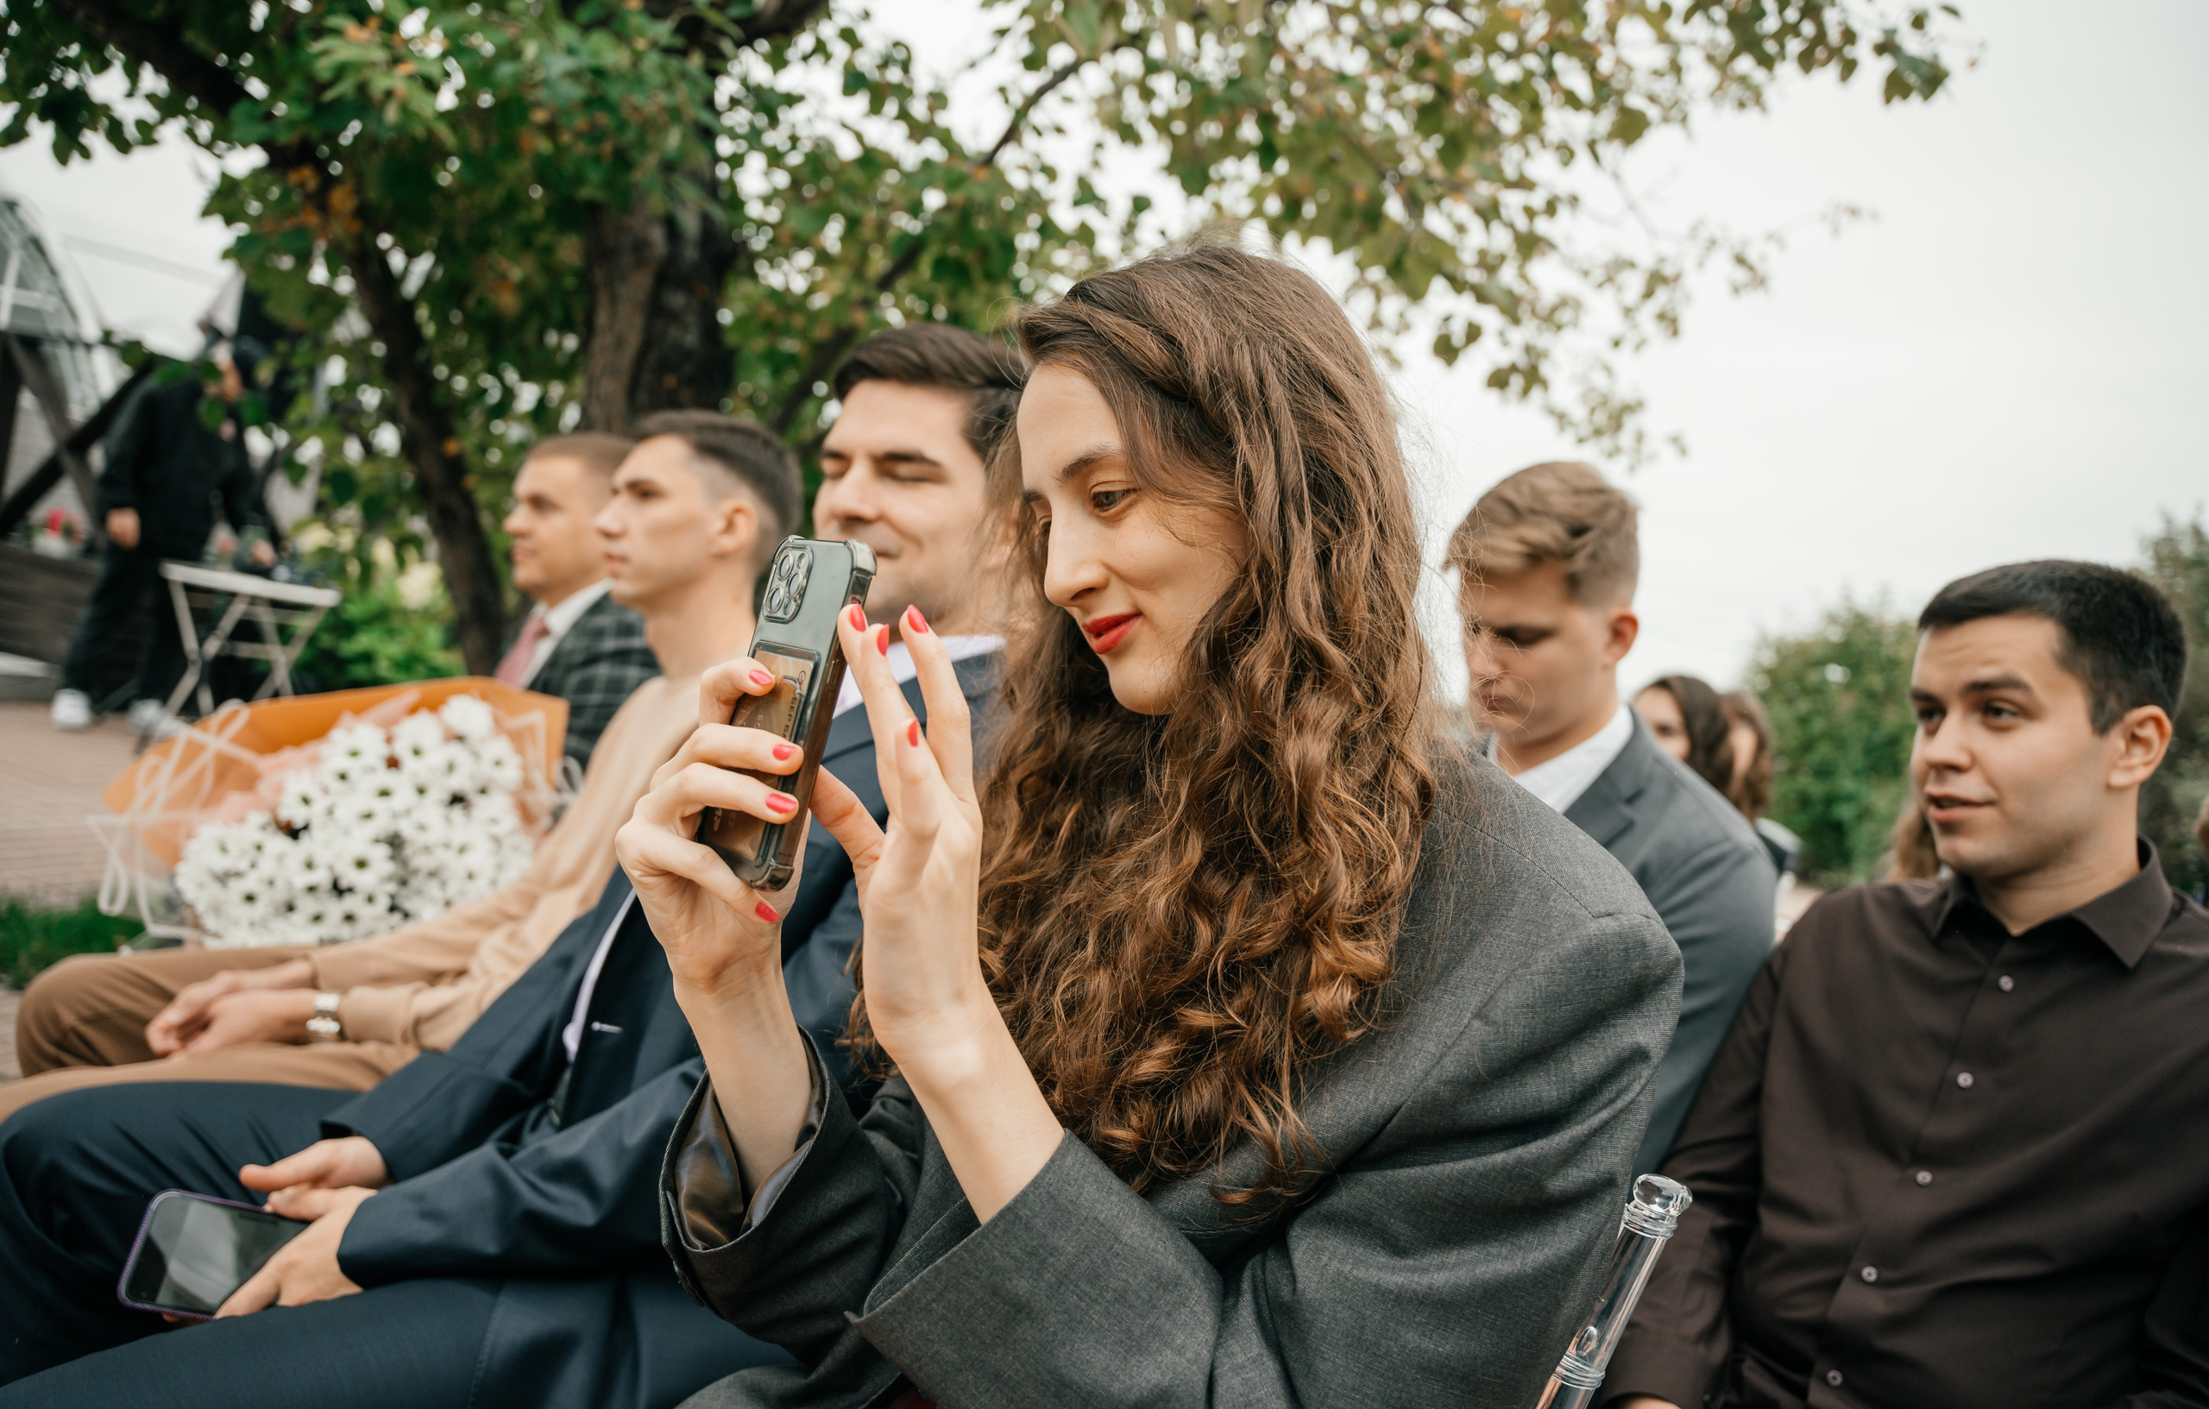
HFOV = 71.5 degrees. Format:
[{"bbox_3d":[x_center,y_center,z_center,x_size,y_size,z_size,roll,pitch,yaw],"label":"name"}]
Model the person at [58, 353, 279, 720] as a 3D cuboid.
[{"bbox_3d":[-4.081,-0.729,6.650,0.720,1.680,0.620,11,2,28],"label":"person"}]

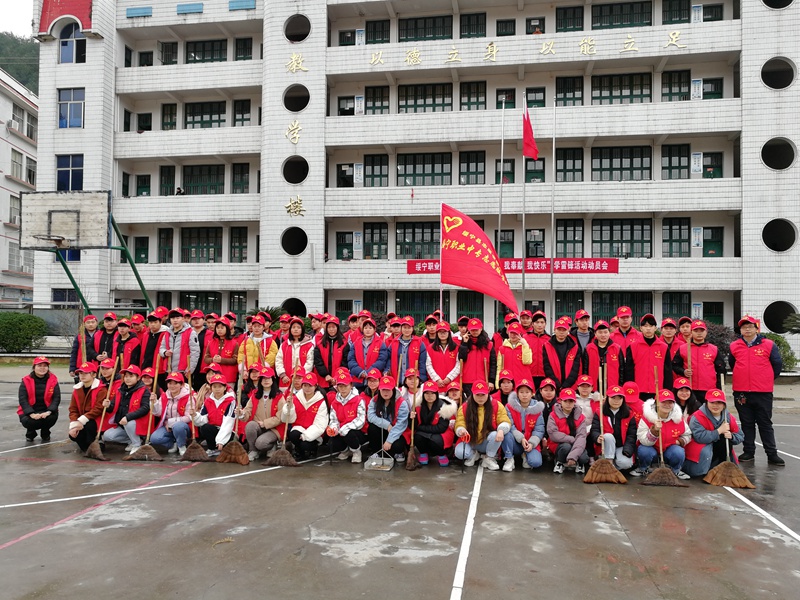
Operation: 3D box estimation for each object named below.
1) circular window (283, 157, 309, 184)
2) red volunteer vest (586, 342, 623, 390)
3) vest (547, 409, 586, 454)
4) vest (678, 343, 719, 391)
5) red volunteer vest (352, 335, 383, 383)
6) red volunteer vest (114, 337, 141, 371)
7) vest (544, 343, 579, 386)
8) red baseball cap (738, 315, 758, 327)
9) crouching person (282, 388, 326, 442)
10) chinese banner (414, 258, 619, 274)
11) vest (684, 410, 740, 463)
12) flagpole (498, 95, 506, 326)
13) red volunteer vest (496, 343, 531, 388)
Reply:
[{"bbox_3d":[-5.091,-6.326,30.602,1.300,1.300,0.250,0,-3,10],"label":"circular window"},{"bbox_3d":[2.662,0.875,8.150,0.480,0.680,0.310,0,-1,12],"label":"red volunteer vest"},{"bbox_3d":[1.854,1.453,6.950,0.440,0.540,0.380,1,-2,-2],"label":"vest"},{"bbox_3d":[3.875,0.863,8.100,0.490,0.630,0.290,0,-3,23],"label":"vest"},{"bbox_3d":[-0.418,0.784,8.150,0.440,0.620,0.280,1,-1,-3],"label":"red volunteer vest"},{"bbox_3d":[-4.112,0.791,9.400,0.430,0.560,0.280,1,-3,-12],"label":"red volunteer vest"},{"bbox_3d":[2.109,0.808,8.200,0.480,0.640,0.280,0,-1,11],"label":"vest"},{"bbox_3d":[3.993,0.246,7.150,0.190,0.140,0.260,0,-14,37],"label":"red baseball cap"},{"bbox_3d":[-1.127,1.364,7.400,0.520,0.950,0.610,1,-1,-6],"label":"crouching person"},{"bbox_3d":[5.031,-1.507,28.496,9.505,0.630,0.060,0,-3,10],"label":"chinese banner"},{"bbox_3d":[3.345,1.450,6.680,0.510,0.540,0.360,0,-1,11],"label":"vest"},{"bbox_3d":[3.846,-2.865,24.000,0.090,9.800,0.090,2,-1,10],"label":"flagpole"},{"bbox_3d":[1.480,0.863,8.100,0.450,0.600,0.280,0,-3,10],"label":"red volunteer vest"}]

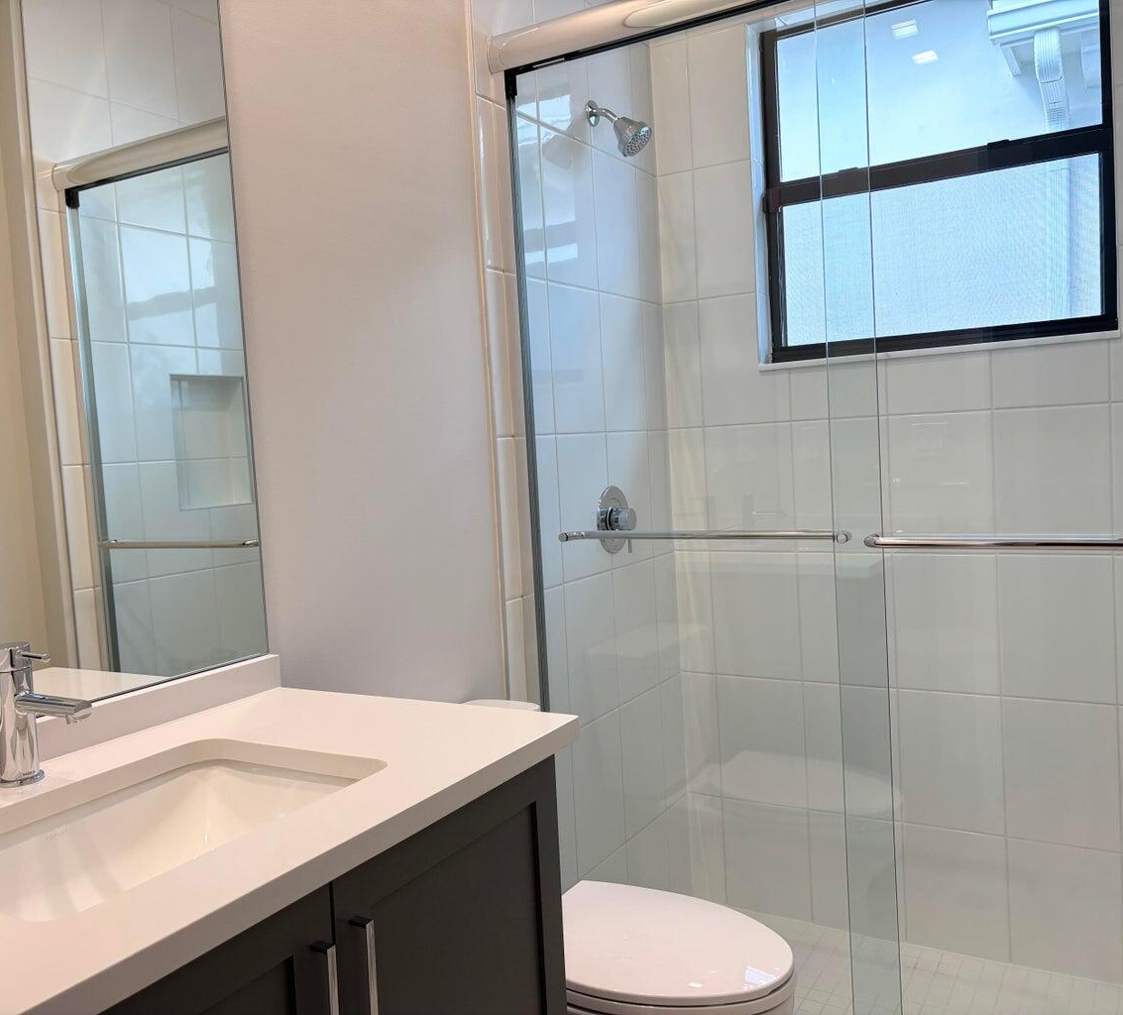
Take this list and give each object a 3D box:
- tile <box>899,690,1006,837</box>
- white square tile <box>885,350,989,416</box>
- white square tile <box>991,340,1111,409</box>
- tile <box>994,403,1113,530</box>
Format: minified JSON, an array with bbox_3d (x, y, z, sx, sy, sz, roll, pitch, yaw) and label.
[{"bbox_3d":[1.006,0.654,2.626,0.252,0.356,0.010,-1,4,31],"label":"tile"},{"bbox_3d":[0.952,-0.311,2.568,0.252,0.144,0.010,-1,4,31],"label":"white square tile"},{"bbox_3d":[1.171,-0.316,2.438,0.252,0.144,0.010,-1,4,31],"label":"white square tile"},{"bbox_3d":[1.185,-0.065,2.454,0.252,0.356,0.010,-1,4,31],"label":"tile"}]

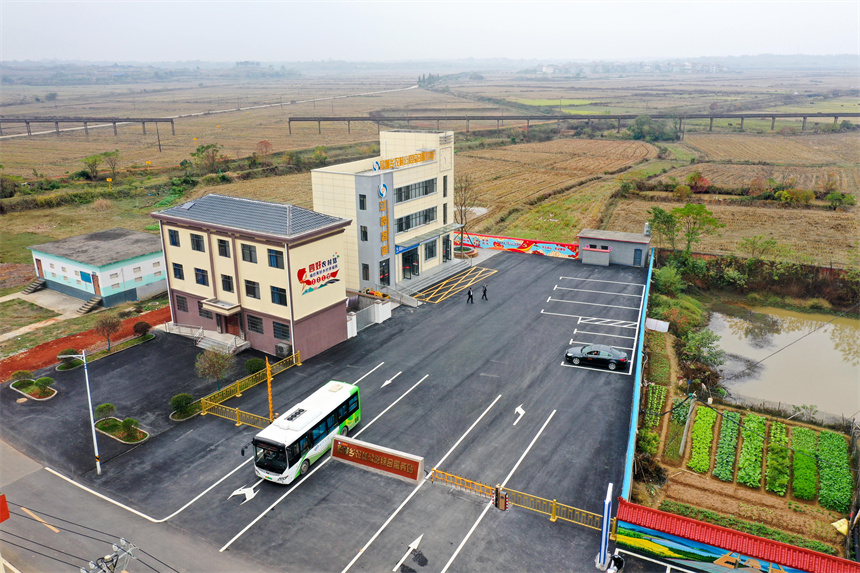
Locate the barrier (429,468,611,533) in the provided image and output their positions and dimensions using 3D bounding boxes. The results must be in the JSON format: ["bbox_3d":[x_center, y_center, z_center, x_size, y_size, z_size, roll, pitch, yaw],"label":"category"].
[{"bbox_3d":[4.813,11.645,36.664,10.490,1.280,0.400,9,21,26],"label":"barrier"}]

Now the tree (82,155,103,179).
[{"bbox_3d":[-72.942,-25.692,144.069,4.300,5.500,4.200,12,22,33],"label":"tree"}]

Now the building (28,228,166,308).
[{"bbox_3d":[-35.302,-2.512,74.592,13.064,4.321,11.159,11,22,30],"label":"building"}]

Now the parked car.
[{"bbox_3d":[13.635,5.579,54.466,4.980,1.480,1.850,7,20,20],"label":"parked car"}]

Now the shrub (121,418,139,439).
[{"bbox_3d":[-19.838,9.314,44.116,1.250,1.100,1.250,12,22,33],"label":"shrub"}]

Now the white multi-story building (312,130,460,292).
[{"bbox_3d":[-4.553,-9.072,76.007,8.784,15.728,15.558,12,22,31],"label":"white multi-story building"}]

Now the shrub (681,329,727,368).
[{"bbox_3d":[22.446,5.098,54.979,3.500,3.100,3.500,0,18,0],"label":"shrub"}]

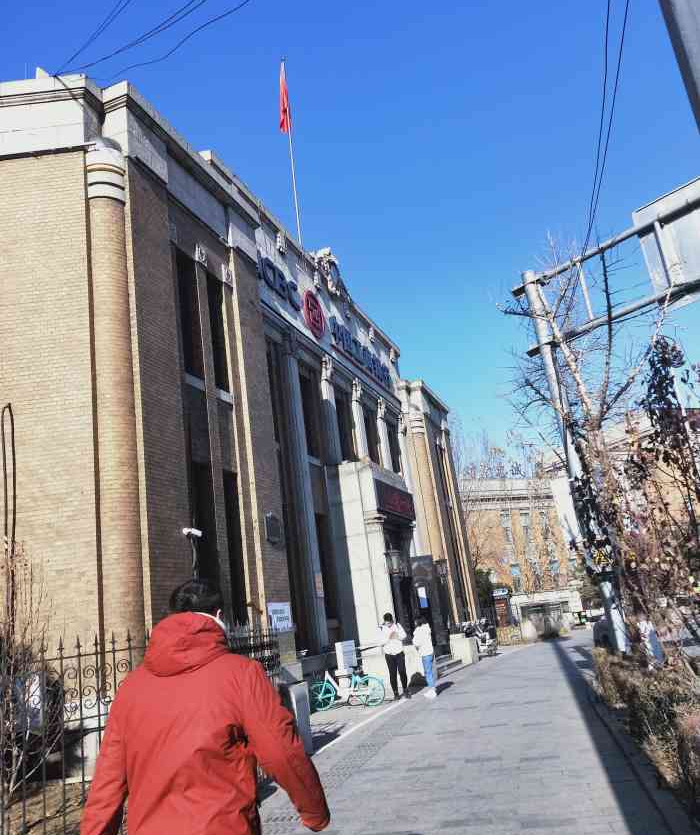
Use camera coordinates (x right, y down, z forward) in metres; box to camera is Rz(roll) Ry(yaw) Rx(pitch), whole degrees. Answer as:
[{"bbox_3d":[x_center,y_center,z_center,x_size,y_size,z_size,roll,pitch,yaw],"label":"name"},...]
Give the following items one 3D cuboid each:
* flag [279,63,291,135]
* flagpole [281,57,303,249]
[{"bbox_3d":[-2.194,-10.654,20.772,0.350,2.935,0.500,-12,-16,14],"label":"flag"},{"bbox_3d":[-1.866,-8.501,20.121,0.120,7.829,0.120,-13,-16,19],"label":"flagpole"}]

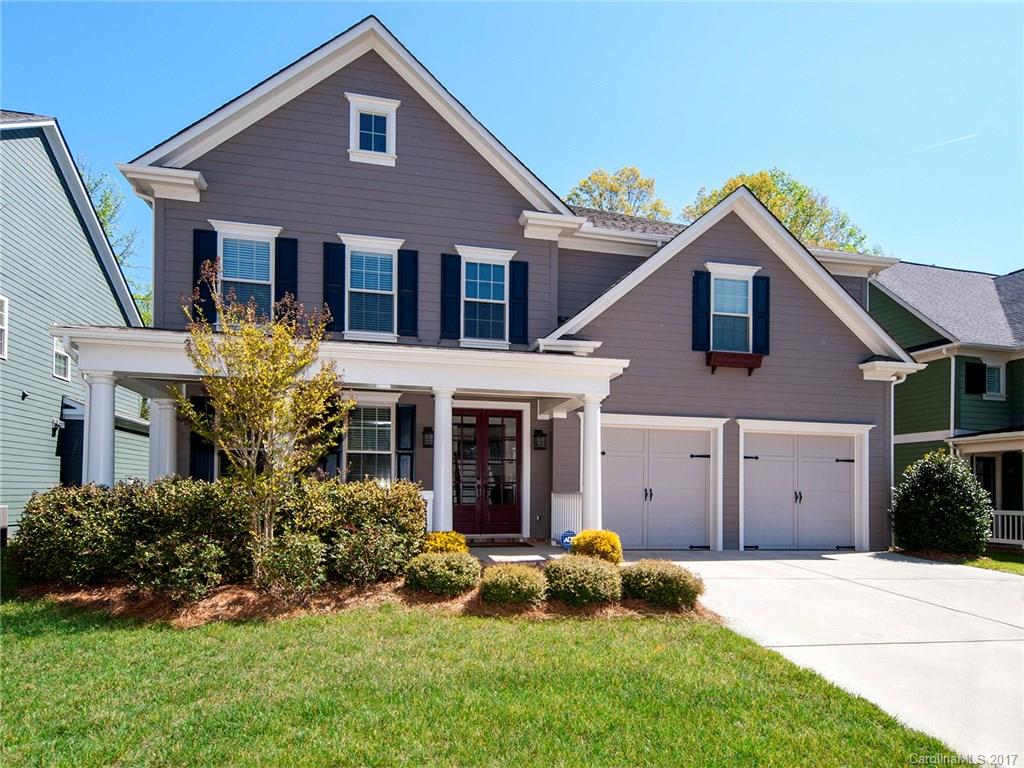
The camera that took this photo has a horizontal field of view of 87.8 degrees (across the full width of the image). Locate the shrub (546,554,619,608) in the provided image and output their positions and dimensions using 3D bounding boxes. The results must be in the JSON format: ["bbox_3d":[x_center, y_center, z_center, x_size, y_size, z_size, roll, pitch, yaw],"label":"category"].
[{"bbox_3d":[0.843,2.348,6.400,0.900,0.550,0.850,1,-4,-11],"label":"shrub"}]

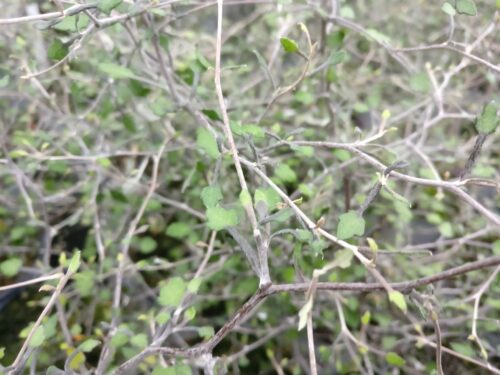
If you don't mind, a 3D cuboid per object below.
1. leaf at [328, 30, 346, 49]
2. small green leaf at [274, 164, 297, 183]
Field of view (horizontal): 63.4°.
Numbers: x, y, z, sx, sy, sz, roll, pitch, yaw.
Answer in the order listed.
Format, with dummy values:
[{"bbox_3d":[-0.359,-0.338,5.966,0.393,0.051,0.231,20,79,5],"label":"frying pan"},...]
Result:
[{"bbox_3d":[0.098,-0.168,0.460,0.020,0.007,0.024,32,70,13],"label":"leaf"},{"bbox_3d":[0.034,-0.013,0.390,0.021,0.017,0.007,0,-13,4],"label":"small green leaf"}]

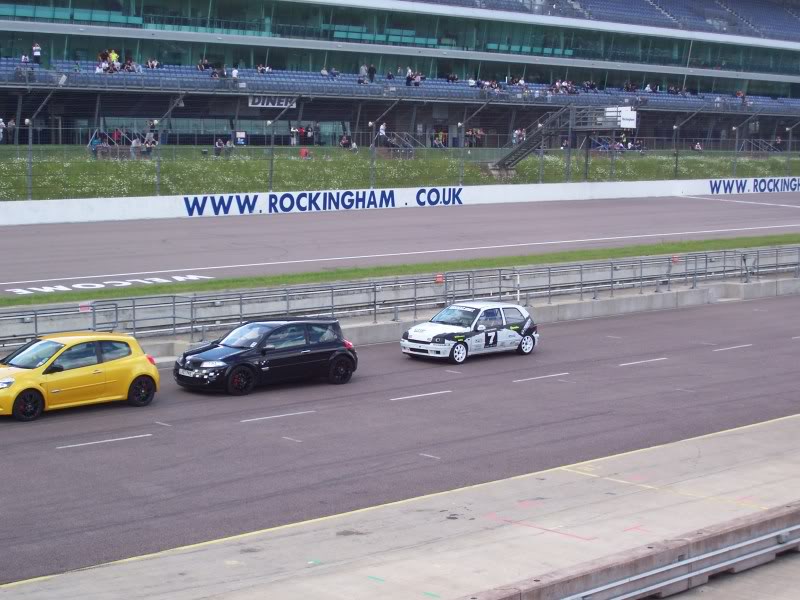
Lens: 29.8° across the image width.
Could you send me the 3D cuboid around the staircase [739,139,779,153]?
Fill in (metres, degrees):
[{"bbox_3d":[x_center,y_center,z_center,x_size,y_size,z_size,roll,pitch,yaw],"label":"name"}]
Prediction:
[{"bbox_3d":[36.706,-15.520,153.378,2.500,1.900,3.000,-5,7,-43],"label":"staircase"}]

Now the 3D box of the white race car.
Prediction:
[{"bbox_3d":[1.765,0.775,38.300,3.710,1.370,1.640,-5,7,-43],"label":"white race car"}]

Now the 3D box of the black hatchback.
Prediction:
[{"bbox_3d":[-2.915,1.175,33.350,4.220,1.440,1.780,-4,7,-40],"label":"black hatchback"}]

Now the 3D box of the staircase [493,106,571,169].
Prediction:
[{"bbox_3d":[9.933,-12.272,115.222,1.600,4.600,6.400,-5,7,-43],"label":"staircase"}]

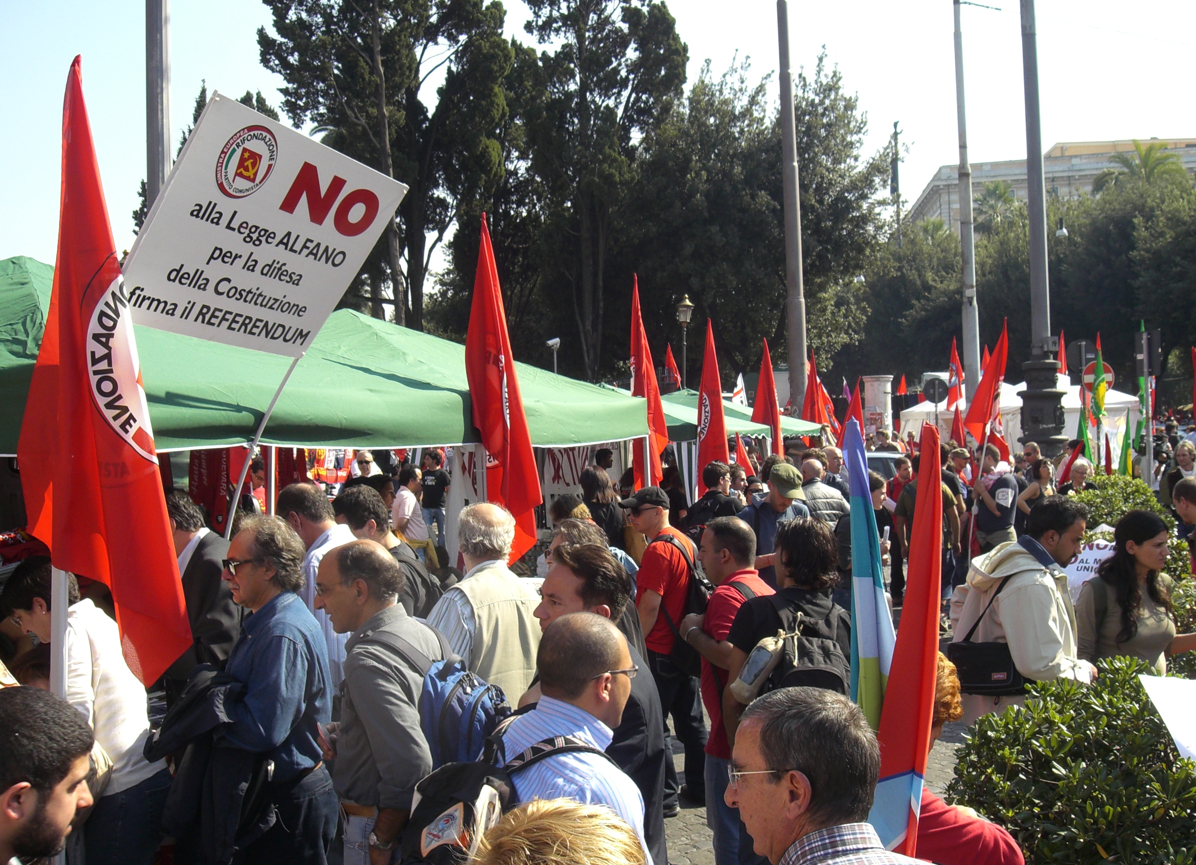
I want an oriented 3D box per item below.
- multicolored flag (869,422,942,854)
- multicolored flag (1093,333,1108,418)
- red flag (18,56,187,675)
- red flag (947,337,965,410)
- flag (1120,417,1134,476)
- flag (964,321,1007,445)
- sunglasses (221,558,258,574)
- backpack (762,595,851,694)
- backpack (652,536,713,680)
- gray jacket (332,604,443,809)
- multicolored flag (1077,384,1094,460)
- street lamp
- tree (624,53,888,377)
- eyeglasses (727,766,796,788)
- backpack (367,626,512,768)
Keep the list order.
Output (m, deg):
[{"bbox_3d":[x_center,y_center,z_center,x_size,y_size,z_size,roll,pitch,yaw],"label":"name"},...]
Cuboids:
[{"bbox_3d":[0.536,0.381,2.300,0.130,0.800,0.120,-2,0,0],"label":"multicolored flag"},{"bbox_3d":[7.651,-0.868,20.000,0.210,1.270,0.200,-2,0,0],"label":"multicolored flag"},{"bbox_3d":[-1.319,-0.163,3.500,0.460,1.670,0.280,-1,0,-19],"label":"red flag"},{"bbox_3d":[5.860,-0.972,21.500,0.280,1.160,0.250,-2,0,0],"label":"red flag"},{"bbox_3d":[8.049,0.206,20.000,0.250,1.050,0.200,-1,0,0],"label":"flag"},{"bbox_3d":[3.308,-0.426,11.200,0.360,1.040,0.330,-2,0,0],"label":"flag"},{"bbox_3d":[-0.938,0.362,3.530,0.140,0.047,0.145,-1,-2,-29],"label":"sunglasses"},{"bbox_3d":[0.688,0.758,4.250,0.330,0.460,0.220,-1,0,-14],"label":"backpack"},{"bbox_3d":[0.464,0.930,7.120,0.220,0.720,0.310,-2,-2,32],"label":"backpack"},{"bbox_3d":[-0.538,0.697,3.350,0.290,0.540,0.480,-2,-1,6],"label":"gray jacket"},{"bbox_3d":[7.423,-0.135,20.000,0.270,1.200,0.220,-1,0,0],"label":"multicolored flag"},{"bbox_3d":[2.380,-0.900,35.000,0.460,5.600,0.460,-1,0,0],"label":"street lamp"},{"bbox_3d":[4.665,-5.666,38.000,7.500,10.800,7.200,-2,-1,0],"label":"tree"},{"bbox_3d":[0.235,0.481,1.830,0.135,0.042,0.138,-2,-1,6],"label":"eyeglasses"},{"bbox_3d":[-0.387,0.695,3.250,0.270,0.460,0.310,-1,1,27],"label":"backpack"}]

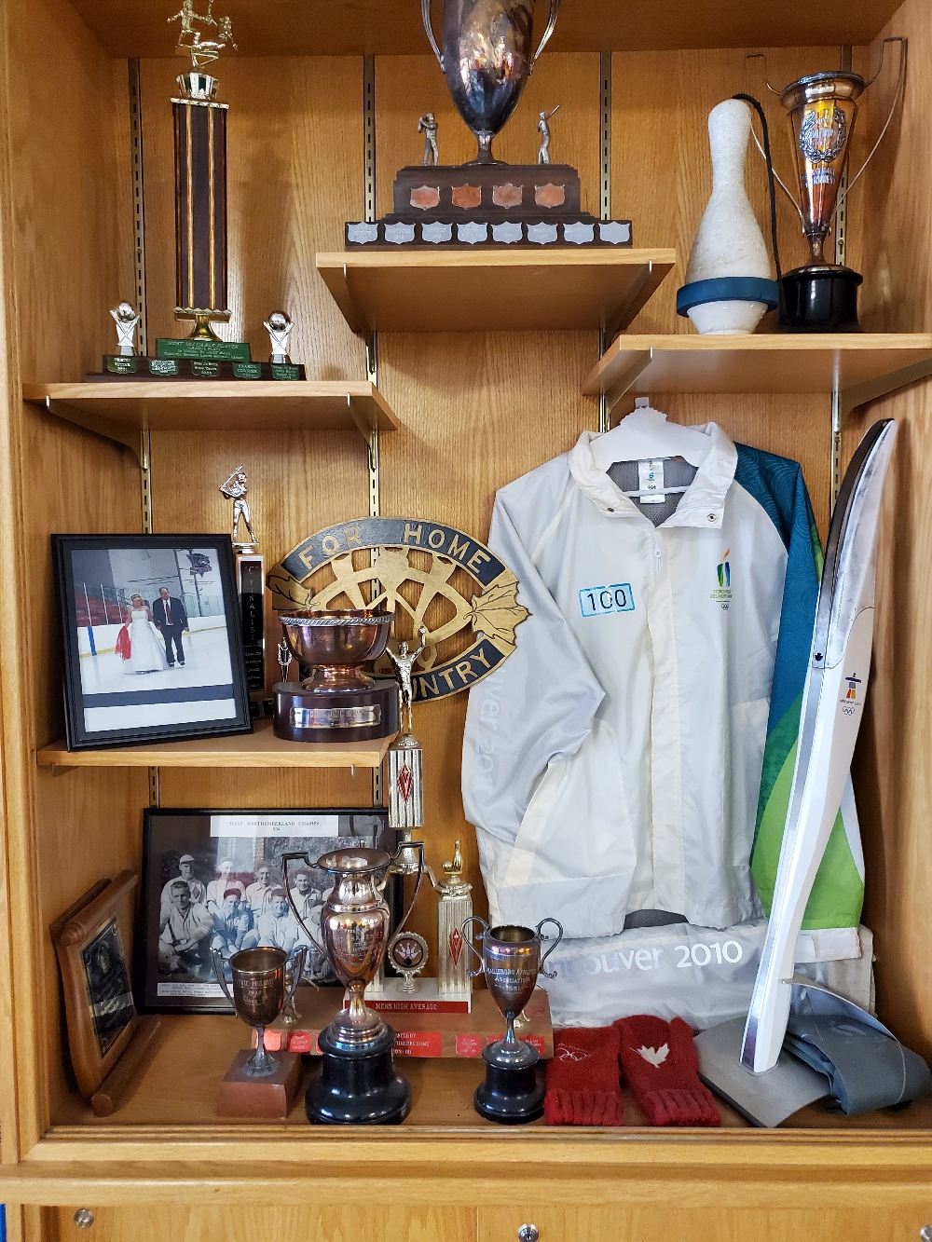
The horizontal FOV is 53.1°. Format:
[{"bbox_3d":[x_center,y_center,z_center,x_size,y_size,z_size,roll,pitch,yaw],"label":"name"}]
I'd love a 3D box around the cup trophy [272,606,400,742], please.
[{"bbox_3d":[-0.186,0.075,1.343,0.180,0.169,0.174,-1,4,-5],"label":"cup trophy"}]

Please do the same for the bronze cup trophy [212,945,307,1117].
[{"bbox_3d":[-0.269,0.525,1.217,0.125,0.204,0.088,0,4,-1],"label":"bronze cup trophy"}]

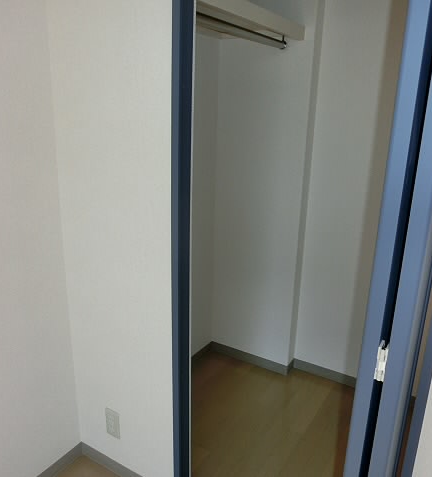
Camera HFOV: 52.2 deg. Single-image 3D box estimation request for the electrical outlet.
[{"bbox_3d":[-0.416,0.750,1.775,0.071,0.120,0.010,12,20,30],"label":"electrical outlet"}]

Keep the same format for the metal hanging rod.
[{"bbox_3d":[0.098,-0.797,1.713,0.029,0.029,0.850,12,20,30],"label":"metal hanging rod"}]

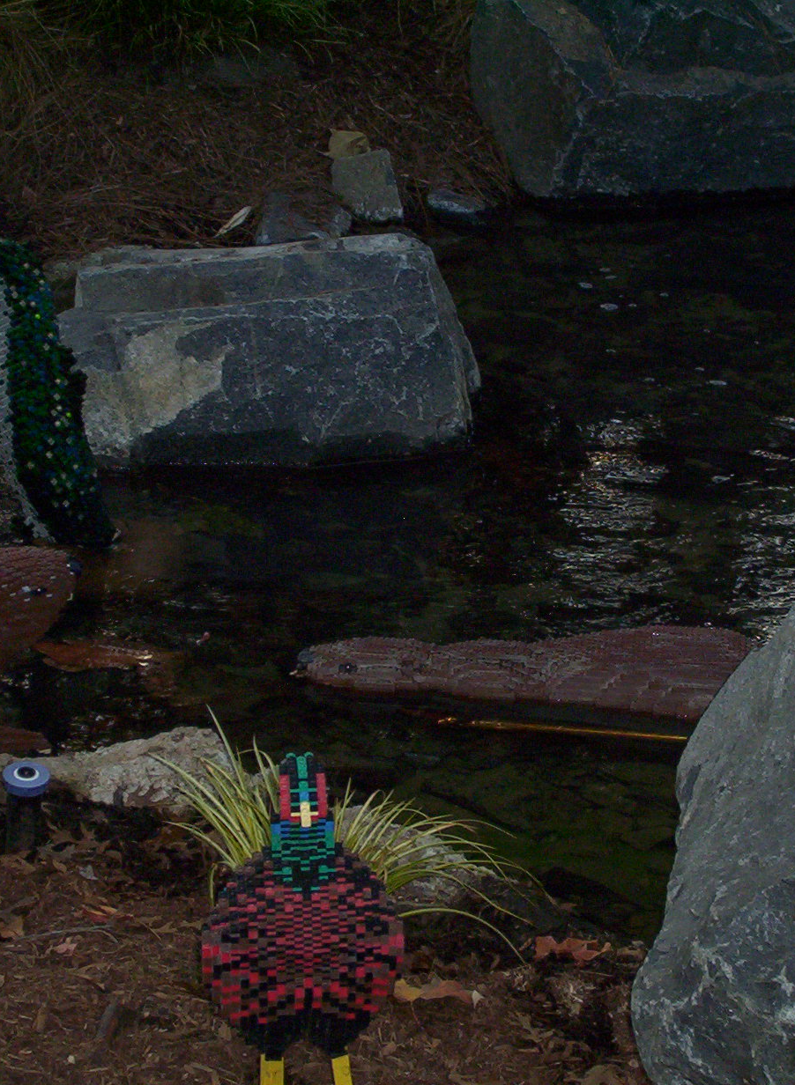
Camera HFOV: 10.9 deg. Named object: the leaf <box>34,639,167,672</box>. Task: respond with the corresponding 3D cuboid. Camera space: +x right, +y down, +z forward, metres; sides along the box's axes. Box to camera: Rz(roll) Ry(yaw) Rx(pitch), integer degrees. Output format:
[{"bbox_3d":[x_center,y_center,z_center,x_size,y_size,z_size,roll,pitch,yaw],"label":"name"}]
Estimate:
[{"bbox_3d":[-0.409,0.157,5.750,0.175,0.022,0.085,4,19,10],"label":"leaf"}]

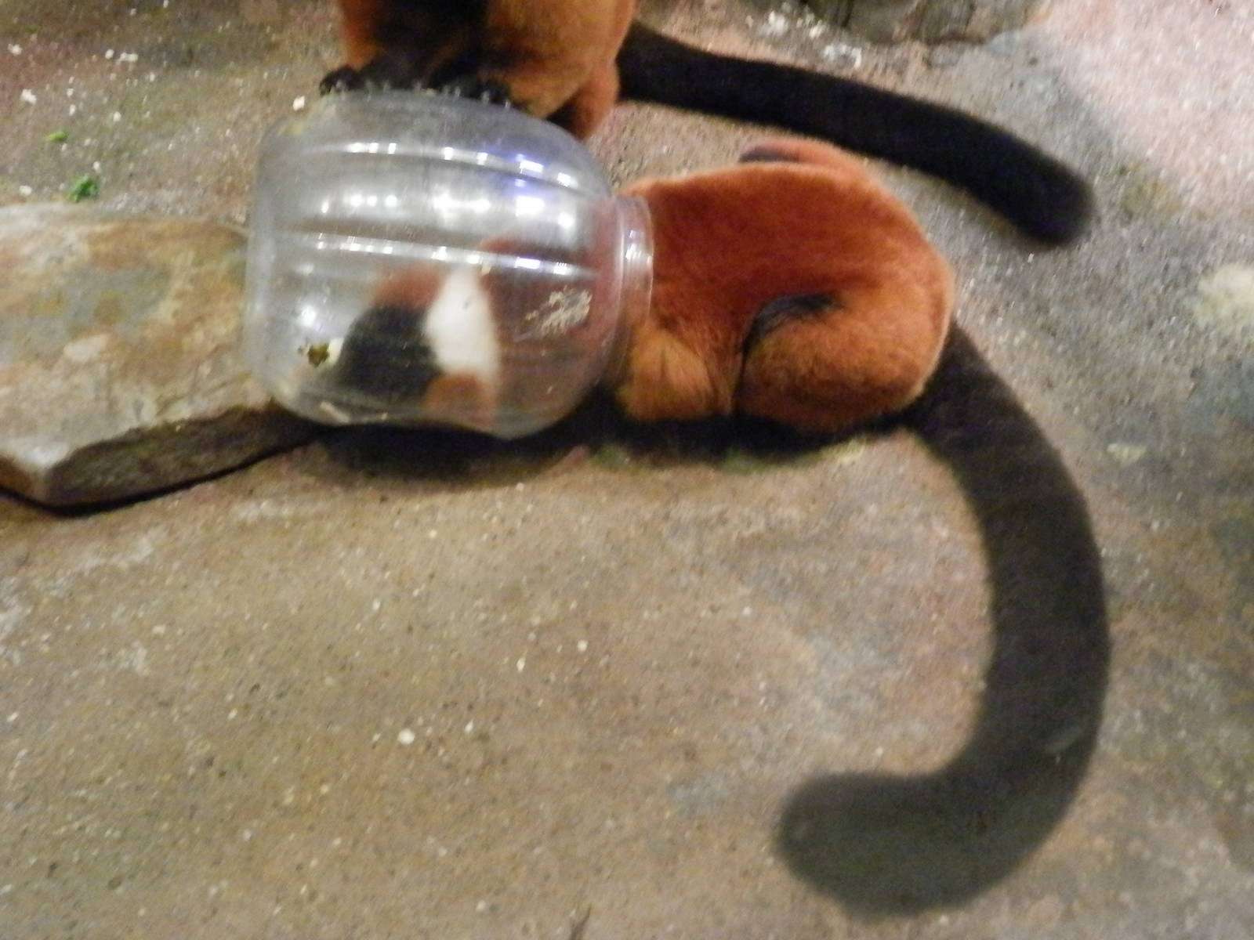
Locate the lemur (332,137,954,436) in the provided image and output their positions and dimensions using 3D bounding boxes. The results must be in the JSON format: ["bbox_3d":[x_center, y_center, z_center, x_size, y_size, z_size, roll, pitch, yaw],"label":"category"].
[{"bbox_3d":[0.019,-0.157,1.010,0.500,0.210,0.220,0,45,0],"label":"lemur"}]

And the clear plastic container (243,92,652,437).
[{"bbox_3d":[-0.121,-0.140,0.830,0.270,0.231,0.231,5,45,-9],"label":"clear plastic container"}]

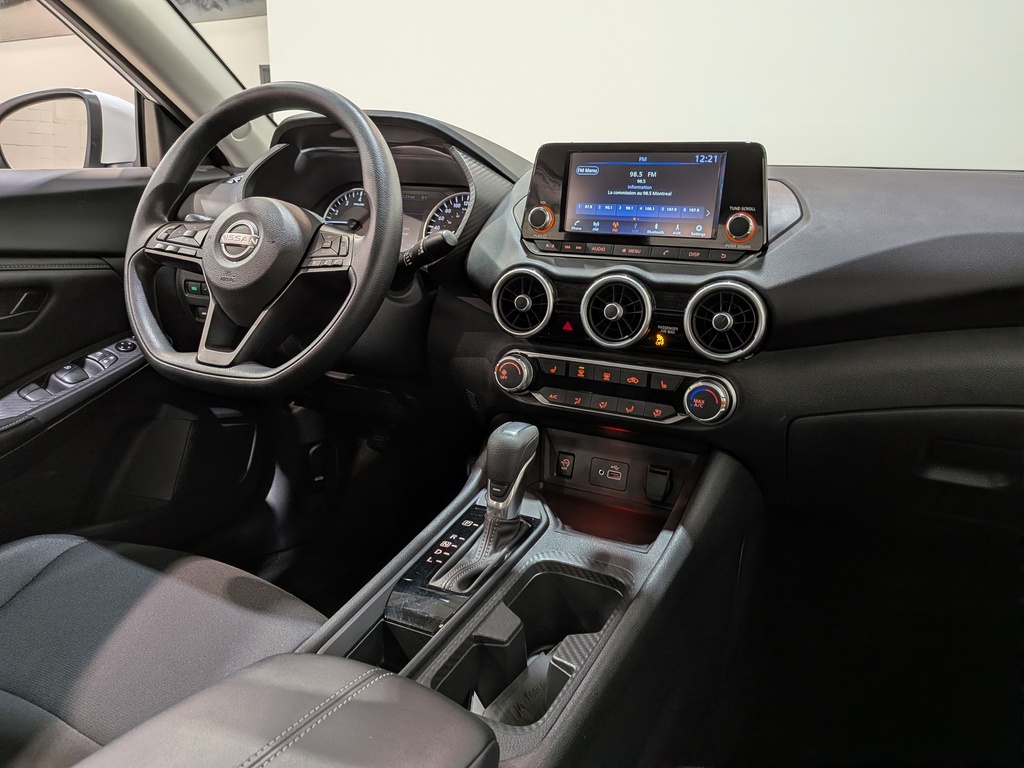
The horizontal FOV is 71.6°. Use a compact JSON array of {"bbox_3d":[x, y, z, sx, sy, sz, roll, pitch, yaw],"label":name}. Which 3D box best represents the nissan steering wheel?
[{"bbox_3d":[-0.273,-0.159,0.792,0.368,0.358,0.100,9,-7,25],"label":"nissan steering wheel"}]

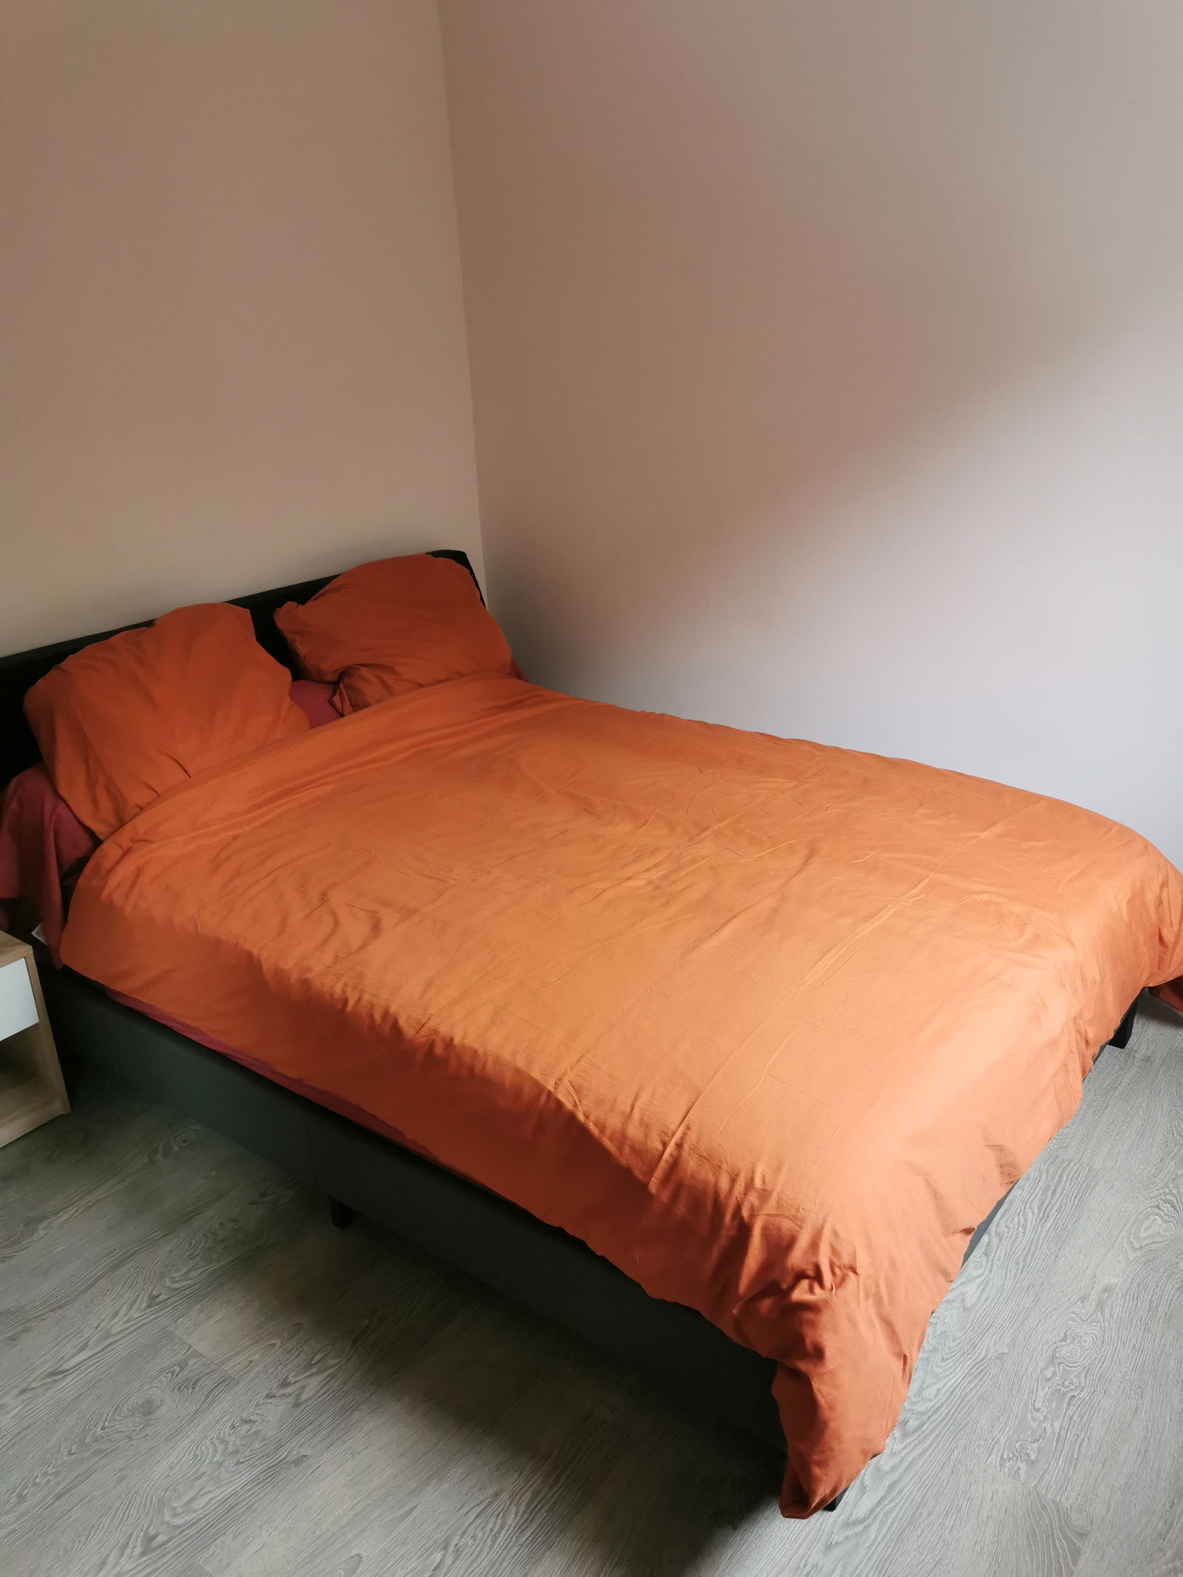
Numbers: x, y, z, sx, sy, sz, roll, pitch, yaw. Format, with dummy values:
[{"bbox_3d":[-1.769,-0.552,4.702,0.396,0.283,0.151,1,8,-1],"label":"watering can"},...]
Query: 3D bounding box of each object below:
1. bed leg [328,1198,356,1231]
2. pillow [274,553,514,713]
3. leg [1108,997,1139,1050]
[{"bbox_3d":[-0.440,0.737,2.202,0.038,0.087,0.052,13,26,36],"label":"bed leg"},{"bbox_3d":[-0.512,-0.367,3.282,0.180,0.410,0.610,-32,-3,43],"label":"pillow"},{"bbox_3d":[1.119,0.494,2.619,0.055,0.087,0.064,13,26,36],"label":"leg"}]

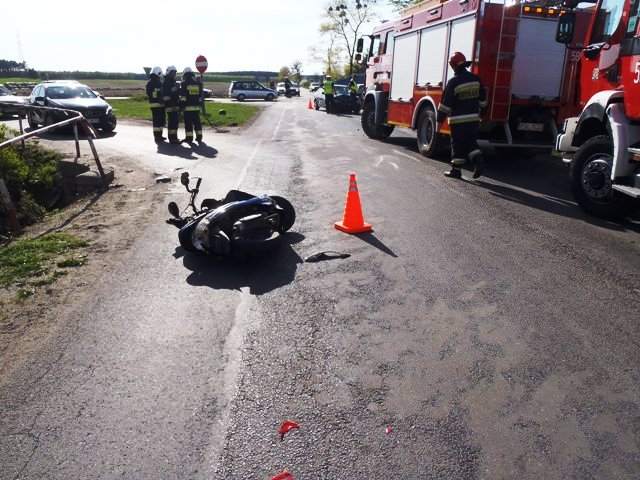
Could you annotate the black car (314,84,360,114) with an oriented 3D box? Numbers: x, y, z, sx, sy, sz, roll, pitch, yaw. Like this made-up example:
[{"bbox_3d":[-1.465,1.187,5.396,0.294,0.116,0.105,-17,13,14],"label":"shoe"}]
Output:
[{"bbox_3d":[0.820,-7.653,27.877,1.720,1.460,4.100,-3,17,-10],"label":"black car"}]

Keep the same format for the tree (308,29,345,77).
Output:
[{"bbox_3d":[0.879,-22.704,66.270,4.800,7.800,4.800,0,17,0],"label":"tree"}]

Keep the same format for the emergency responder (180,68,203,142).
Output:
[{"bbox_3d":[-3.269,-3.411,13.168,0.560,1.840,0.420,-11,20,-33],"label":"emergency responder"}]

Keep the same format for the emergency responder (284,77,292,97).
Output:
[{"bbox_3d":[-2.930,-14.240,48.452,0.600,1.800,0.450,6,18,19],"label":"emergency responder"}]

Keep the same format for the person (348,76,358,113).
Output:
[{"bbox_3d":[1.647,-7.037,25.073,0.420,1.800,0.550,8,18,24],"label":"person"}]

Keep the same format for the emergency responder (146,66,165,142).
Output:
[{"bbox_3d":[-4.191,-3.420,13.188,0.430,1.840,0.540,-11,20,-33],"label":"emergency responder"}]

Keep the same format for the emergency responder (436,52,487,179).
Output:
[{"bbox_3d":[2.184,-1.894,7.993,0.620,1.880,0.560,-11,20,-33],"label":"emergency responder"}]

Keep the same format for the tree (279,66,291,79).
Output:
[{"bbox_3d":[-7.858,-35.646,114.589,2.800,5.230,2.800,0,17,0],"label":"tree"}]

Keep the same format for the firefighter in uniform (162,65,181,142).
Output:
[{"bbox_3d":[-3.715,-3.360,12.951,0.440,1.860,0.540,-3,17,-11],"label":"firefighter in uniform"}]

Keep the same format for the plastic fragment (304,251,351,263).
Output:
[{"bbox_3d":[0.066,0.128,4.476,0.410,0.060,0.140,-6,18,-18],"label":"plastic fragment"}]

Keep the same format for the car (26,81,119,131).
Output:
[{"bbox_3d":[-8.150,-4.354,16.808,1.790,1.550,4.360,-13,21,-38],"label":"car"}]

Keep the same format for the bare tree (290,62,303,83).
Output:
[{"bbox_3d":[-5.193,-36.244,114.410,2.800,6.480,2.800,0,17,0],"label":"bare tree"}]

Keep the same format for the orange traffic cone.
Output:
[{"bbox_3d":[0.336,-0.393,5.280,0.310,0.595,0.310,8,18,24],"label":"orange traffic cone"}]

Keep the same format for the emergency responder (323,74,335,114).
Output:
[{"bbox_3d":[0.422,-7.192,25.718,0.600,1.820,0.420,0,17,0],"label":"emergency responder"}]

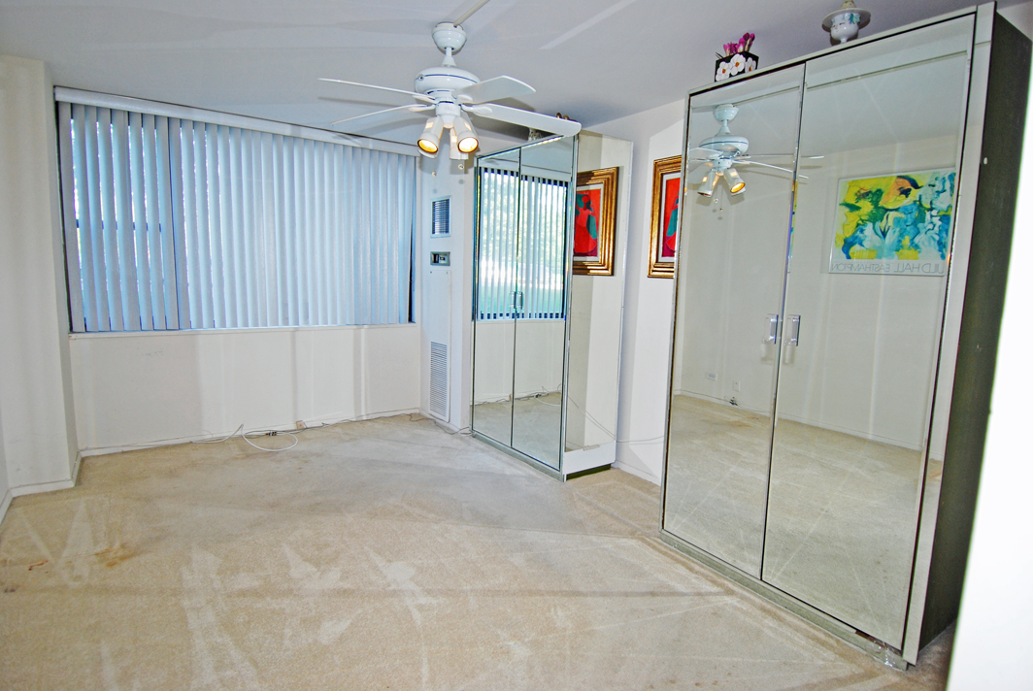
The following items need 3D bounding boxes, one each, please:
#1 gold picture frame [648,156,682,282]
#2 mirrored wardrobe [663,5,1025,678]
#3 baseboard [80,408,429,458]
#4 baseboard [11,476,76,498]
[{"bbox_3d":[1.048,-0.781,3.102,0.045,0.745,0.621,-3,8,-34],"label":"gold picture frame"},{"bbox_3d":[1.300,-0.030,2.243,0.547,2.163,1.099,-3,8,-34],"label":"mirrored wardrobe"},{"bbox_3d":[-1.998,0.697,4.349,2.554,0.055,0.019,-3,8,-34],"label":"baseboard"},{"bbox_3d":[-2.772,0.828,3.028,0.275,0.061,0.019,-3,8,-34],"label":"baseboard"}]

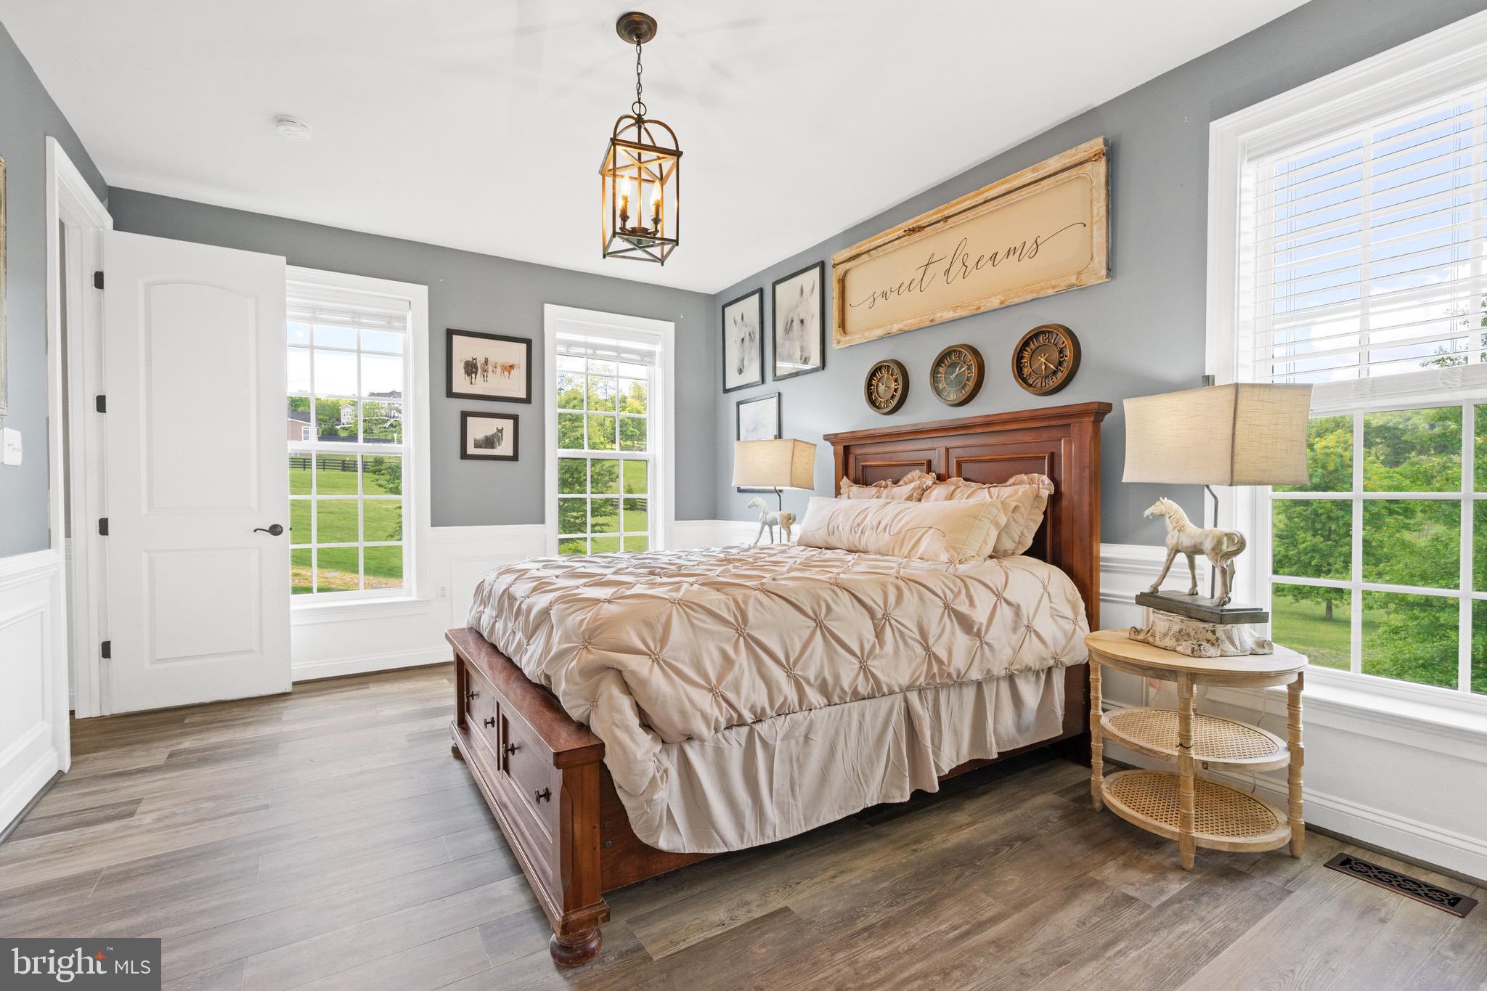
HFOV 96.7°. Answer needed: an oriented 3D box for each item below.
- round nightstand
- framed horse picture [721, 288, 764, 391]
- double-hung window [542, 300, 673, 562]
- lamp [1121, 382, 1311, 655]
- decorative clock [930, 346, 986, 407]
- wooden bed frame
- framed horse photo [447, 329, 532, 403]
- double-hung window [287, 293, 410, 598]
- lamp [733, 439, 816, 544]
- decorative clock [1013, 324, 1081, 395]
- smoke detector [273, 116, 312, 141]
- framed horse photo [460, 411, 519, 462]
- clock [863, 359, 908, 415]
[{"bbox_3d":[1.465,0.800,2.172,0.600,0.602,0.600,0,0,0],"label":"round nightstand"},{"bbox_3d":[-0.001,-1.171,5.111,0.030,0.700,0.555,0,1,-33],"label":"framed horse picture"},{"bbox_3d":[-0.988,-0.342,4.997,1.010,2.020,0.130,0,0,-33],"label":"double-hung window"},{"bbox_3d":[1.510,0.069,2.148,0.265,0.861,0.430,0,0,-11],"label":"lamp"},{"bbox_3d":[1.097,-0.608,3.382,0.055,0.303,0.303,0,1,-33],"label":"decorative clock"},{"bbox_3d":[0.084,0.369,2.788,2.255,1.460,1.700,0,1,-33],"label":"wooden bed frame"},{"bbox_3d":[-1.711,-0.862,4.474,0.550,0.450,0.028,0,0,-33],"label":"framed horse photo"},{"bbox_3d":[-2.501,-0.298,4.047,0.880,1.920,0.120,0,0,-33],"label":"double-hung window"},{"bbox_3d":[0.184,0.052,4.243,0.445,0.880,0.275,0,0,36],"label":"lamp"},{"bbox_3d":[1.349,-0.603,2.949,0.056,0.304,0.304,0,0,-33],"label":"decorative clock"},{"bbox_3d":[-1.961,-1.599,2.885,0.142,0.043,0.142,0,0,-33],"label":"smoke detector"},{"bbox_3d":[-1.723,-0.397,4.502,0.375,0.325,0.025,0,1,-33],"label":"framed horse photo"},{"bbox_3d":[0.826,-0.619,3.804,0.055,0.306,0.306,0,1,-33],"label":"clock"}]

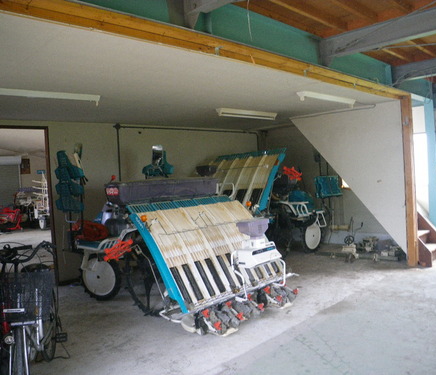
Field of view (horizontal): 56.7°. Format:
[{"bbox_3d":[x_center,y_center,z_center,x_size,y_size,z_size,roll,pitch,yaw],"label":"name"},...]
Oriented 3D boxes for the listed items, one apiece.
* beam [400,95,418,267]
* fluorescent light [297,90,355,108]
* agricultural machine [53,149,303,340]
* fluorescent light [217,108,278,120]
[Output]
[{"bbox_3d":[2.913,-0.088,6.137,0.108,2.549,0.108,-5,2,-41],"label":"beam"},{"bbox_3d":[1.499,-1.174,5.497,1.235,0.108,0.137,-5,2,-41],"label":"fluorescent light"},{"bbox_3d":[-0.591,0.417,5.027,3.000,1.940,1.780,-2,2,43],"label":"agricultural machine"},{"bbox_3d":[0.485,-1.136,6.355,1.235,0.108,0.137,-5,2,-41],"label":"fluorescent light"}]

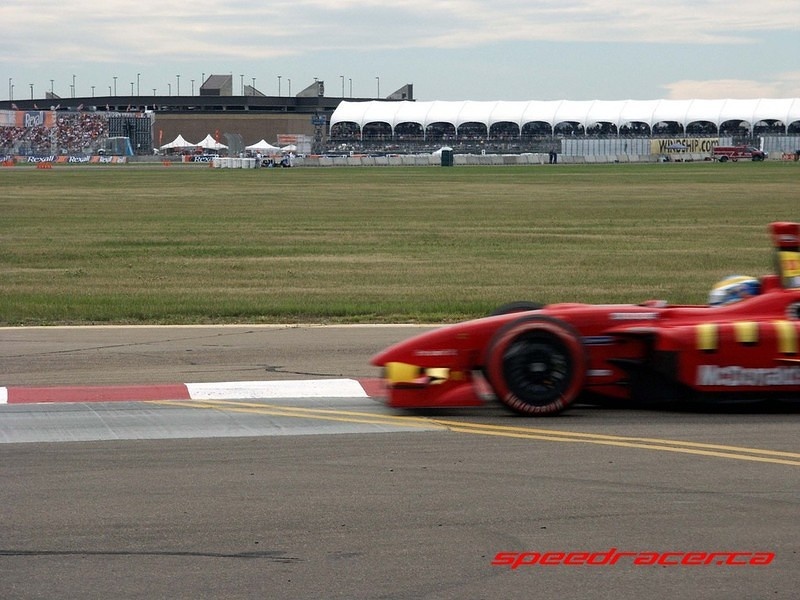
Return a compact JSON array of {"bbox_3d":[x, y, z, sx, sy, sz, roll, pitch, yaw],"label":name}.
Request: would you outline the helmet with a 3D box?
[{"bbox_3d":[2.244,-0.027,28.900,0.320,0.265,0.250,0,2,0],"label":"helmet"}]

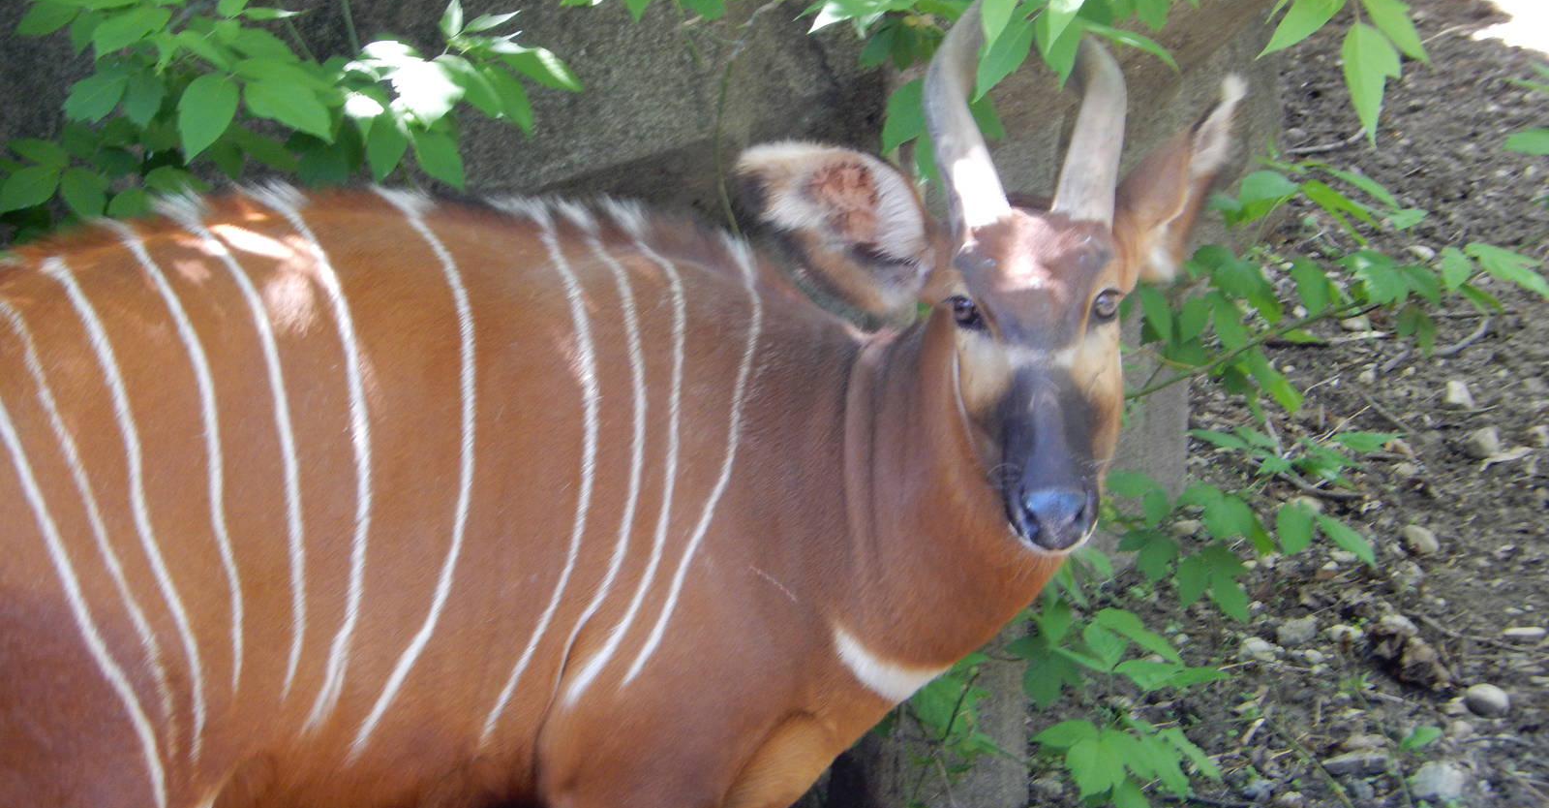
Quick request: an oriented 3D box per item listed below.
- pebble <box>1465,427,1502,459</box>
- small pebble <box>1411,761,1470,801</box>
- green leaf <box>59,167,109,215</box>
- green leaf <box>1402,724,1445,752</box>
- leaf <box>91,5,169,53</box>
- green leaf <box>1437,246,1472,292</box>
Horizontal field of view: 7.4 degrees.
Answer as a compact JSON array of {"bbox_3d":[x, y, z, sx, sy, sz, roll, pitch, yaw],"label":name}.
[{"bbox_3d":[0.854,0.047,14.400,0.044,0.033,0.040,0,11,0],"label":"pebble"},{"bbox_3d":[0.696,0.394,12.500,0.062,0.043,0.050,0,9,0],"label":"small pebble"},{"bbox_3d":[-0.711,-0.219,12.300,0.047,0.070,0.015,-27,-22,-19],"label":"green leaf"},{"bbox_3d":[0.705,0.363,13.000,0.050,0.016,0.029,-22,50,-10],"label":"green leaf"},{"bbox_3d":[-0.657,-0.381,12.200,0.093,0.016,0.047,-32,49,-15],"label":"leaf"},{"bbox_3d":[0.712,-0.141,12.500,0.034,0.053,0.015,-7,-27,-5],"label":"green leaf"}]

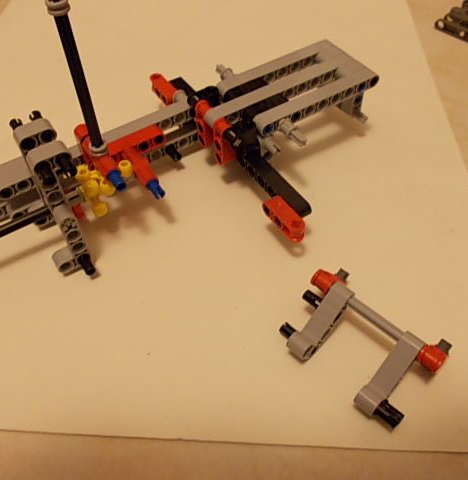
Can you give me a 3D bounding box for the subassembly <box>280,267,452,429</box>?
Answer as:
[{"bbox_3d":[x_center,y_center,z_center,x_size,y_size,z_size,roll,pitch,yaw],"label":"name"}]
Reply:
[{"bbox_3d":[0.050,0.038,0.202,0.057,0.024,0.045,37,61,26],"label":"subassembly"}]

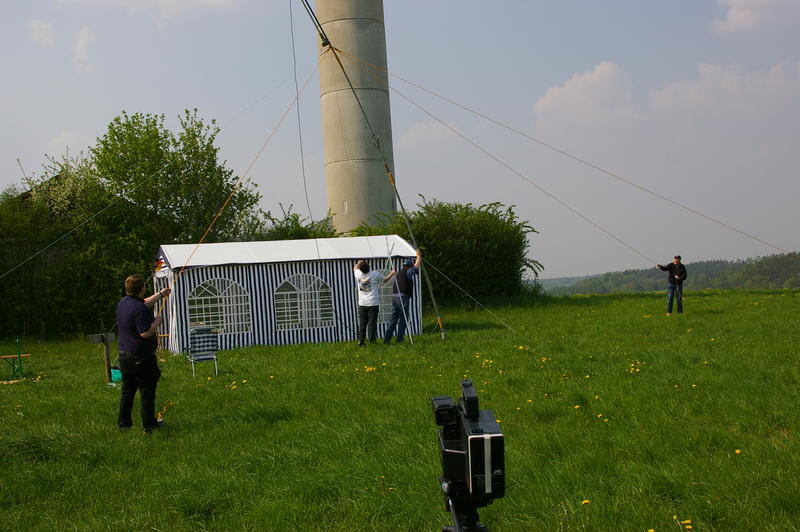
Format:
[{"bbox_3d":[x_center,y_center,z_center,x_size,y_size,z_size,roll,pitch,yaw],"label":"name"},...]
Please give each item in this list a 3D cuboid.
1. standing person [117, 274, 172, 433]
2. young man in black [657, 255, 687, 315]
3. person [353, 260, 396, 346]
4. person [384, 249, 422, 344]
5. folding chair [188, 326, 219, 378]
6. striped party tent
[{"bbox_3d":[-2.899,0.980,10.500,0.630,1.750,0.520,-3,0,-44],"label":"standing person"},{"bbox_3d":[7.876,0.556,27.000,0.820,1.750,0.500,-3,0,20],"label":"young man in black"},{"bbox_3d":[-0.569,0.816,20.400,0.830,1.840,0.520,-3,0,7],"label":"person"},{"bbox_3d":[0.077,0.685,20.600,0.780,2.080,0.520,-3,0,7],"label":"person"},{"bbox_3d":[-3.273,1.452,15.650,0.520,0.850,0.570,-3,0,-19],"label":"folding chair"},{"bbox_3d":[-2.824,0.611,23.306,6.060,2.520,2.980,-3,0,-22],"label":"striped party tent"}]

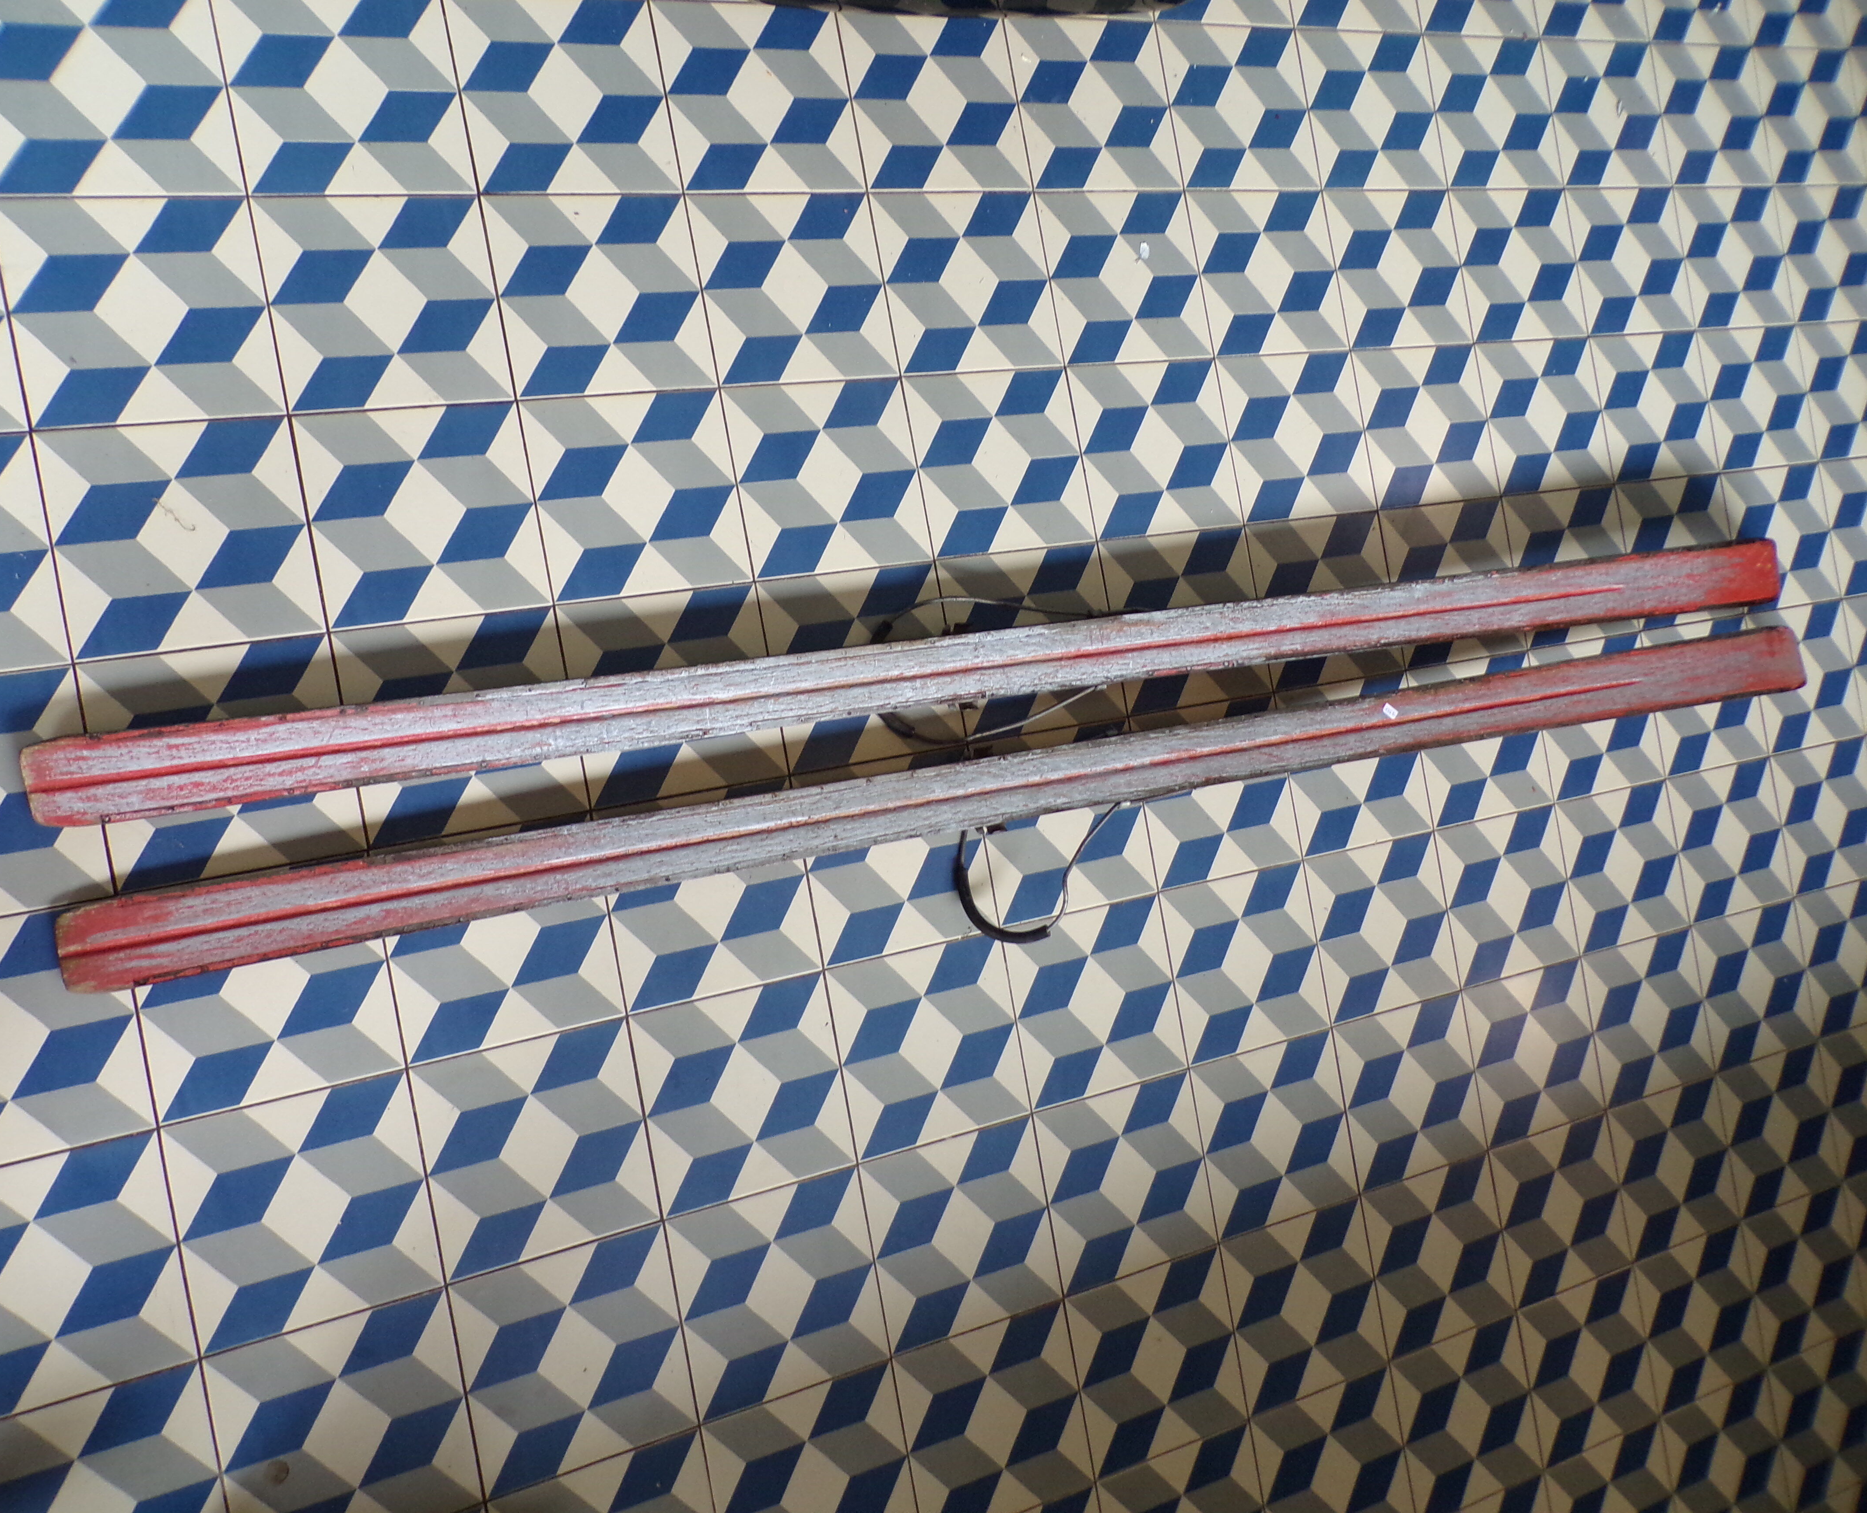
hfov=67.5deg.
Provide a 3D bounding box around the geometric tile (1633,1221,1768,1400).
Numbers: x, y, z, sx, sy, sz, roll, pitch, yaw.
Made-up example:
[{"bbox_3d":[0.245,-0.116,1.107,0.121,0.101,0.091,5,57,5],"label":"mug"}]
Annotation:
[{"bbox_3d":[1.008,0.733,1.842,0.200,0.012,0.200,-10,90,-22],"label":"geometric tile"}]

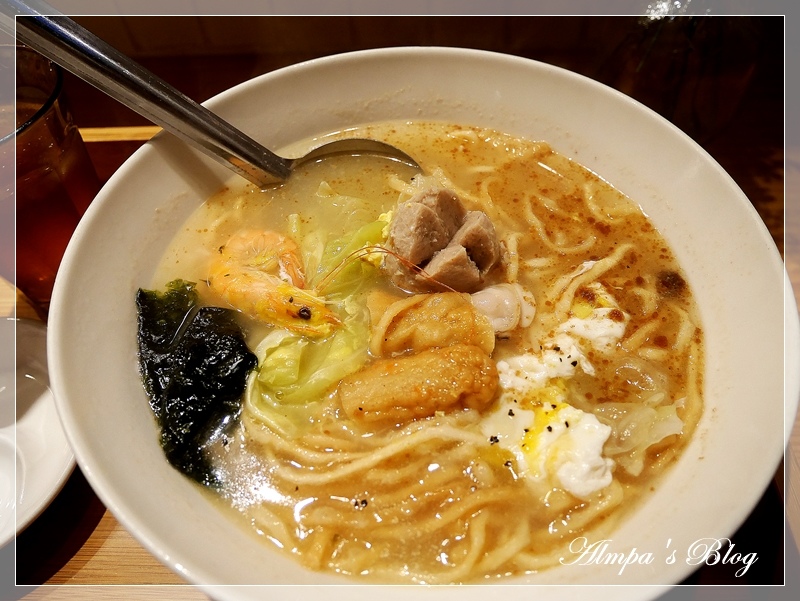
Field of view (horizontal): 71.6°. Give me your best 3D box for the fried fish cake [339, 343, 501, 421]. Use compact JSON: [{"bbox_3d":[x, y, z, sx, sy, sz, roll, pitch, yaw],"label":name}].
[{"bbox_3d":[0.006,0.027,0.172,0.049,0.018,0.022,-9,55,-6],"label":"fried fish cake"}]

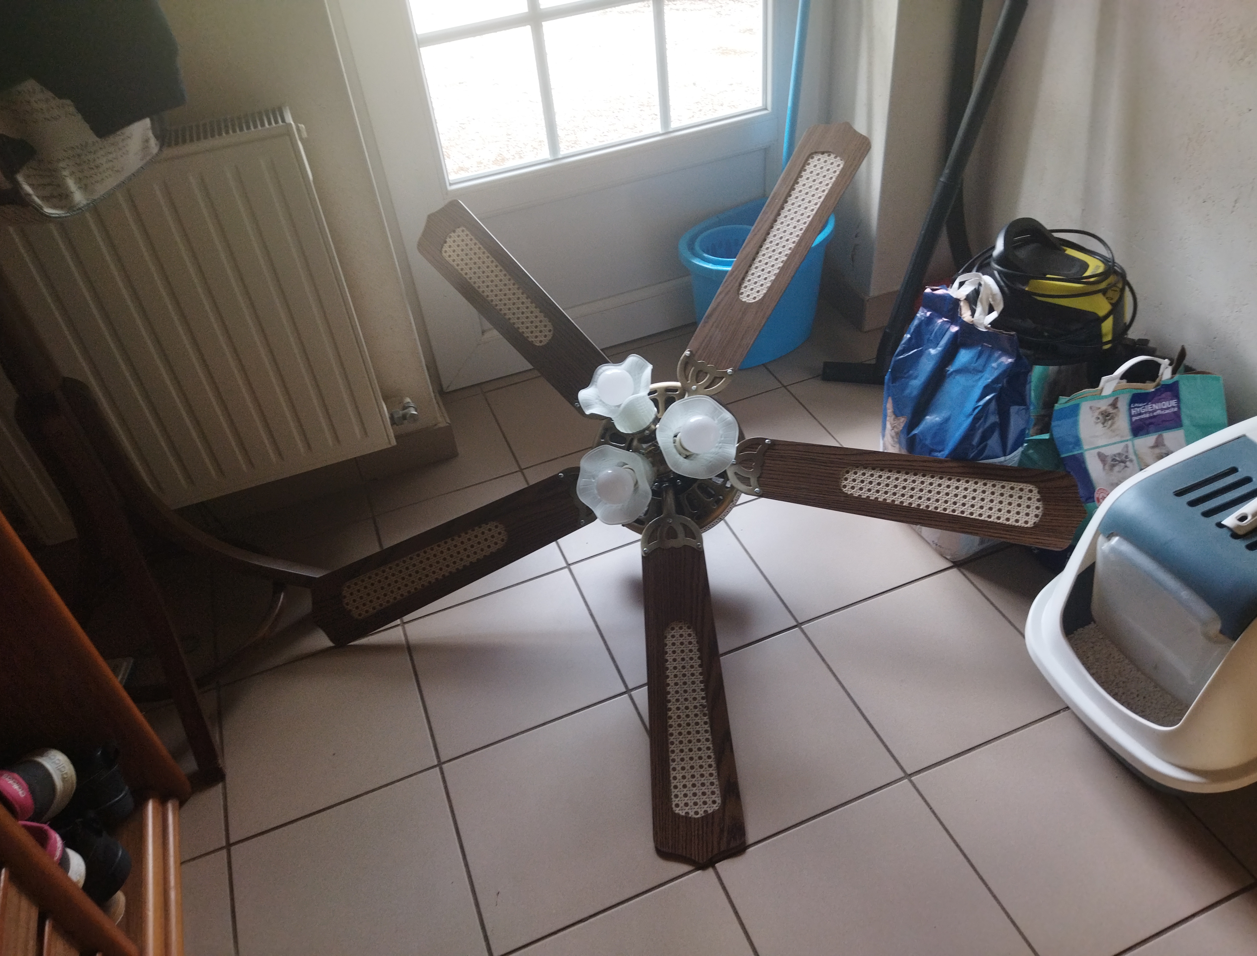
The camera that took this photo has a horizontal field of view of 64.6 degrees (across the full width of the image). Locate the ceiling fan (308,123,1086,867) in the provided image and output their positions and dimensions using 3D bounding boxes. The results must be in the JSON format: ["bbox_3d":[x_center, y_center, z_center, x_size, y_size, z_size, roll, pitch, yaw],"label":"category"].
[{"bbox_3d":[0.072,0.026,1.582,1.146,0.460,1.110,-9,73,11],"label":"ceiling fan"}]

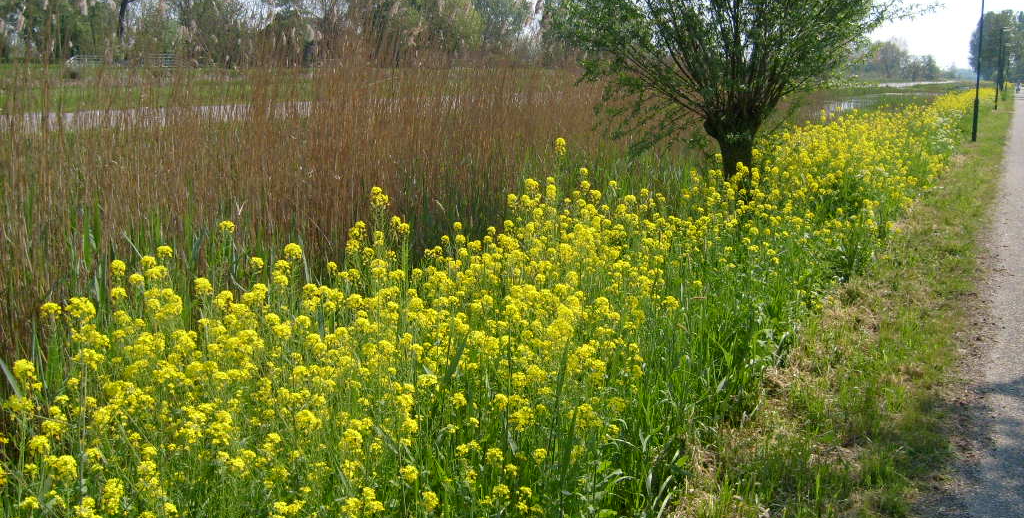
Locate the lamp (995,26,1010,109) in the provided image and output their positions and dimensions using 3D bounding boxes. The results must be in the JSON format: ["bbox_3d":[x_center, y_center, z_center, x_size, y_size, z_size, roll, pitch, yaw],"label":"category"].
[{"bbox_3d":[25.242,-9.775,53.185,0.550,4.150,0.200,4,11,25],"label":"lamp"}]

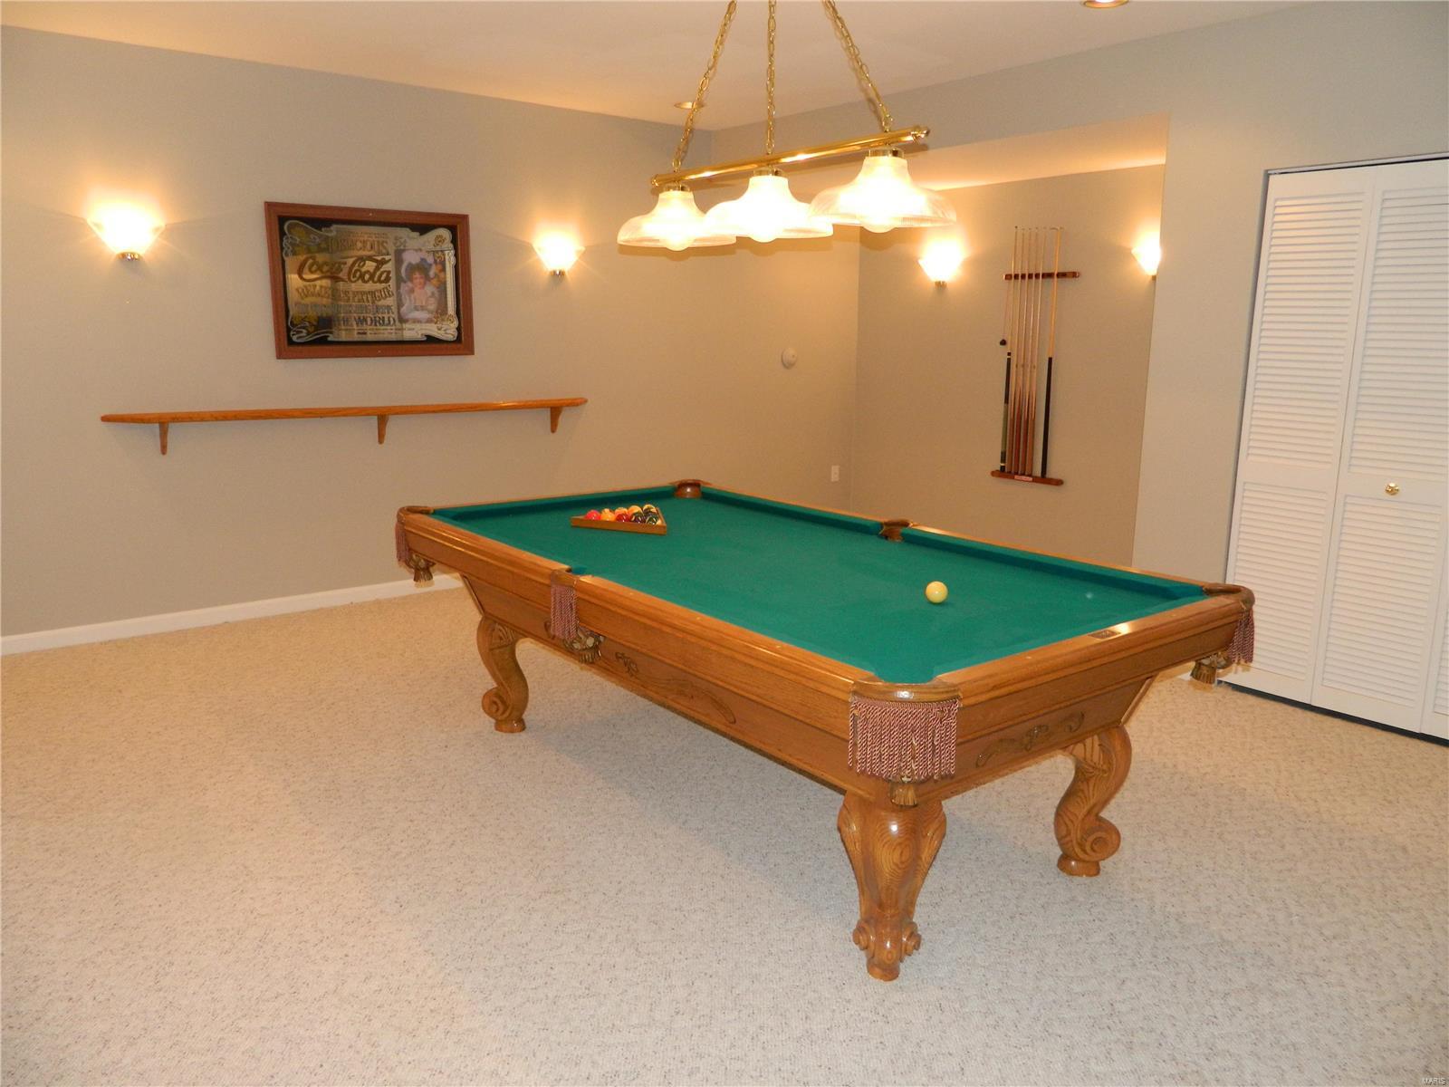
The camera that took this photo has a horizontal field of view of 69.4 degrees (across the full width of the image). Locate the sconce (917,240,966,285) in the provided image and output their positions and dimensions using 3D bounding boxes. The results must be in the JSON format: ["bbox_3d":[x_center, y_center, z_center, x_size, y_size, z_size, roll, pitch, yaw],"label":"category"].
[{"bbox_3d":[1.383,-1.782,6.811,0.140,0.200,0.320,-8,14,-37],"label":"sconce"}]

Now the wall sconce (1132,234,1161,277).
[{"bbox_3d":[2.298,-1.536,5.648,0.140,0.200,0.320,-8,14,-37],"label":"wall sconce"}]

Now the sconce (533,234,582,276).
[{"bbox_3d":[-0.921,-1.624,5.974,0.320,0.200,0.140,-8,14,-37],"label":"sconce"}]

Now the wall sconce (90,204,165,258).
[{"bbox_3d":[-2.649,-1.367,4.670,0.320,0.200,0.140,-8,14,-37],"label":"wall sconce"}]

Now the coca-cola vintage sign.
[{"bbox_3d":[-1.799,-1.342,5.413,1.043,0.744,0.032,-8,14,-37],"label":"coca-cola vintage sign"}]

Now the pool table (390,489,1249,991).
[{"bbox_3d":[0.093,0.398,3.301,1.390,0.805,2.500,-8,14,-37],"label":"pool table"}]

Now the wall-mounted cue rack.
[{"bbox_3d":[1.869,-1.133,6.342,0.085,1.520,0.500,-8,14,-37],"label":"wall-mounted cue rack"}]

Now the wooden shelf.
[{"bbox_3d":[-1.793,-0.621,5.500,2.530,0.200,0.137,-8,14,-37],"label":"wooden shelf"}]

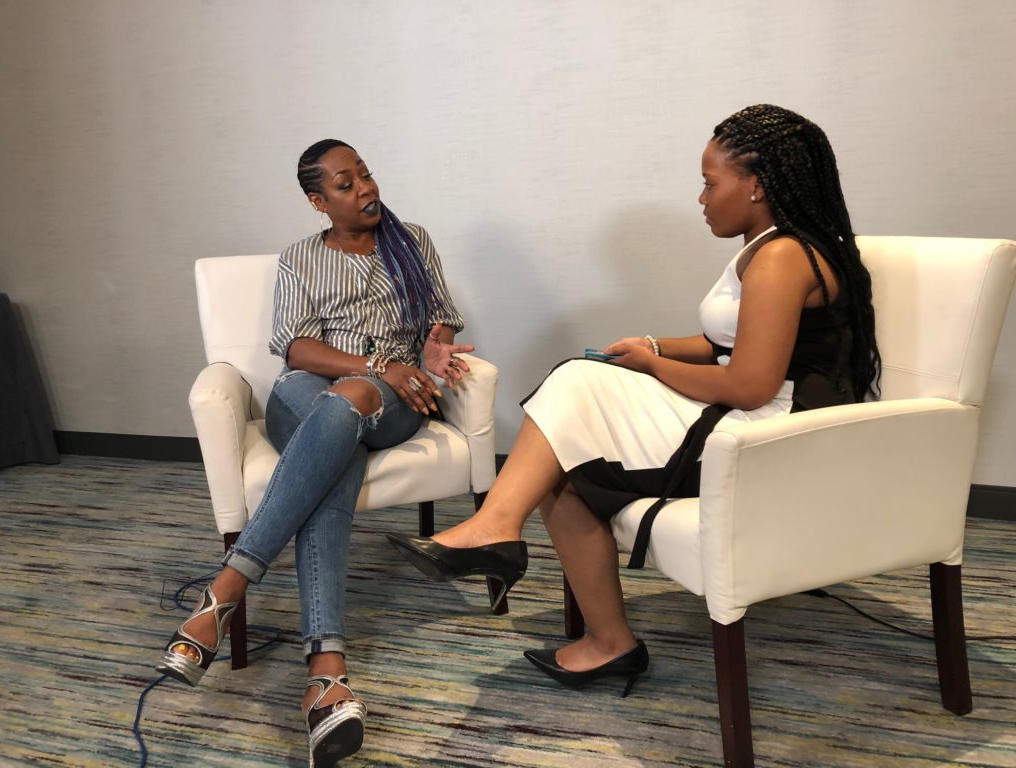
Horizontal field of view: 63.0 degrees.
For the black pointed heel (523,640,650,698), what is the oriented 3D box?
[{"bbox_3d":[0.148,0.548,1.671,0.275,0.130,0.085,5,14,32],"label":"black pointed heel"}]

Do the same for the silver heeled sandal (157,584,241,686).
[{"bbox_3d":[-0.577,0.497,1.630,0.090,0.200,0.245,26,-29,1],"label":"silver heeled sandal"}]

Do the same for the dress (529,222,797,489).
[{"bbox_3d":[0.329,-0.034,1.573,0.600,0.520,0.410,0,12,12],"label":"dress"}]

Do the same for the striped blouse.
[{"bbox_3d":[-0.354,-0.217,2.057,0.440,0.380,0.280,-8,3,-23],"label":"striped blouse"}]

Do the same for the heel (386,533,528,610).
[{"bbox_3d":[-0.084,0.290,1.445,0.275,0.130,0.085,31,-30,-23],"label":"heel"}]

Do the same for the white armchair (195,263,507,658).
[{"bbox_3d":[-0.412,0.116,2.054,0.650,0.875,0.620,-7,12,-19],"label":"white armchair"}]

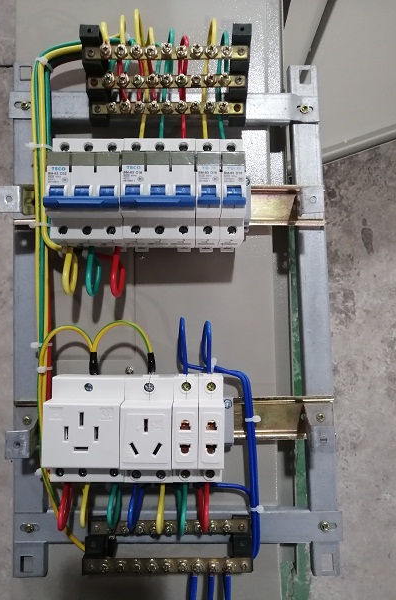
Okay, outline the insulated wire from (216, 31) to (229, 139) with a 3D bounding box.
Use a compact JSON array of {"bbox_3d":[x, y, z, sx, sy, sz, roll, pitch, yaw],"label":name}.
[{"bbox_3d":[0.019,-0.164,0.356,0.010,0.028,0.082,0,87,0],"label":"insulated wire"}]

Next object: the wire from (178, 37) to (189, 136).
[{"bbox_3d":[-0.012,-0.175,0.387,0.010,0.032,0.083,-1,85,0],"label":"wire"}]

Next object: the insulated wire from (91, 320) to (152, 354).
[{"bbox_3d":[-0.058,0.029,0.357,0.046,0.008,0.026,0,87,0],"label":"insulated wire"}]

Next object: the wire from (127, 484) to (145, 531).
[{"bbox_3d":[-0.046,0.156,0.352,0.011,0.022,0.035,0,87,0],"label":"wire"}]

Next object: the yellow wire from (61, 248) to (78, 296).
[{"bbox_3d":[-0.104,-0.023,0.379,0.012,0.025,0.036,-1,85,0],"label":"yellow wire"}]

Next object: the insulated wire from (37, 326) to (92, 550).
[{"bbox_3d":[-0.105,0.108,0.366,0.044,0.030,0.175,0,87,0],"label":"insulated wire"}]

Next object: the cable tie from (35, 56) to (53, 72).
[{"bbox_3d":[-0.122,-0.187,0.372,0.017,0.012,0.005,32,87,2],"label":"cable tie"}]

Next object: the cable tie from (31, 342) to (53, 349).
[{"bbox_3d":[-0.125,0.036,0.376,0.017,0.011,0.004,-1,85,0],"label":"cable tie"}]

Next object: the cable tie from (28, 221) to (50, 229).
[{"bbox_3d":[-0.131,-0.062,0.385,0.018,0.012,0.005,-1,85,0],"label":"cable tie"}]

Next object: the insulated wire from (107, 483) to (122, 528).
[{"bbox_3d":[-0.064,0.157,0.360,0.011,0.025,0.034,-1,85,0],"label":"insulated wire"}]

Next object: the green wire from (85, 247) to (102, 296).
[{"bbox_3d":[-0.083,-0.023,0.371,0.011,0.022,0.040,0,87,0],"label":"green wire"}]

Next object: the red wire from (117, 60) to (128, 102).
[{"bbox_3d":[-0.057,-0.165,0.353,0.007,0.014,0.032,0,87,0],"label":"red wire"}]

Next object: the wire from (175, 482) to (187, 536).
[{"bbox_3d":[-0.012,0.158,0.352,0.009,0.022,0.041,0,87,0],"label":"wire"}]

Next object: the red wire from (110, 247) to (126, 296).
[{"bbox_3d":[-0.065,-0.022,0.379,0.013,0.025,0.037,-1,85,0],"label":"red wire"}]

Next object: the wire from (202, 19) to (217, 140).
[{"bbox_3d":[0.009,-0.168,0.355,0.011,0.030,0.091,0,87,0],"label":"wire"}]

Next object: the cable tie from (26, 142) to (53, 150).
[{"bbox_3d":[-0.131,-0.127,0.388,0.022,0.012,0.006,-1,85,0],"label":"cable tie"}]

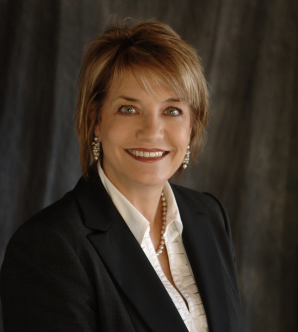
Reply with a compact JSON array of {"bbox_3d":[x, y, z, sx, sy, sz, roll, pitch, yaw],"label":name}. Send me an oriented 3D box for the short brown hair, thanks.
[{"bbox_3d":[-0.011,-0.107,1.580,0.203,0.238,0.220,2,1,-12],"label":"short brown hair"}]

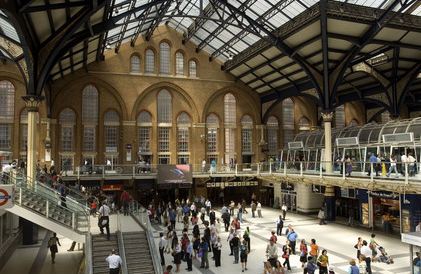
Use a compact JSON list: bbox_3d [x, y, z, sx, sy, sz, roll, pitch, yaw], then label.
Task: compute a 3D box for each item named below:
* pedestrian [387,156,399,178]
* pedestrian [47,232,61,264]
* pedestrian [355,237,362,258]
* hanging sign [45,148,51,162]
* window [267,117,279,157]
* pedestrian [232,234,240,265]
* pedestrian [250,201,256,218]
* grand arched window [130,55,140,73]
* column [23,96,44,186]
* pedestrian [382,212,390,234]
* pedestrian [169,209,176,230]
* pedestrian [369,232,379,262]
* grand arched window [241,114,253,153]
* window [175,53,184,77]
[{"bbox_3d":[13.161,2.129,27.900,0.750,1.609,0.480,-2,-4,18],"label":"pedestrian"},{"bbox_3d":[-9.272,6.593,22.848,0.720,1.776,0.500,1,-3,-19],"label":"pedestrian"},{"bbox_3d":[8.956,6.878,23.343,0.450,1.569,0.500,-1,-3,12],"label":"pedestrian"},{"bbox_3d":[-18.464,2.074,43.948,0.569,1.457,0.200,1,-3,-19],"label":"hanging sign"},{"bbox_3d":[8.849,-0.151,54.872,1.870,5.700,0.300,1,-3,-19],"label":"window"},{"bbox_3d":[1.546,6.668,23.010,0.520,1.738,0.380,2,-4,-37],"label":"pedestrian"},{"bbox_3d":[4.522,7.656,40.626,0.400,1.708,0.520,2,-4,-37],"label":"pedestrian"},{"bbox_3d":[-9.500,-9.223,49.050,1.190,2.260,0.300,1,-3,-19],"label":"grand arched window"},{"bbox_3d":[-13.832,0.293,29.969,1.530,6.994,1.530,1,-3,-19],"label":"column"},{"bbox_3d":[14.572,7.145,31.986,0.550,1.699,0.380,-3,-4,40],"label":"pedestrian"},{"bbox_3d":[-3.353,7.359,34.467,0.550,1.777,0.330,0,-4,-3],"label":"pedestrian"},{"bbox_3d":[9.827,6.694,23.261,0.550,1.690,0.500,-2,-4,28],"label":"pedestrian"},{"bbox_3d":[5.049,-0.354,53.194,1.725,5.394,0.400,1,-4,-19],"label":"grand arched window"},{"bbox_3d":[-4.029,-9.671,50.964,1.170,3.170,0.300,1,-3,-19],"label":"window"}]

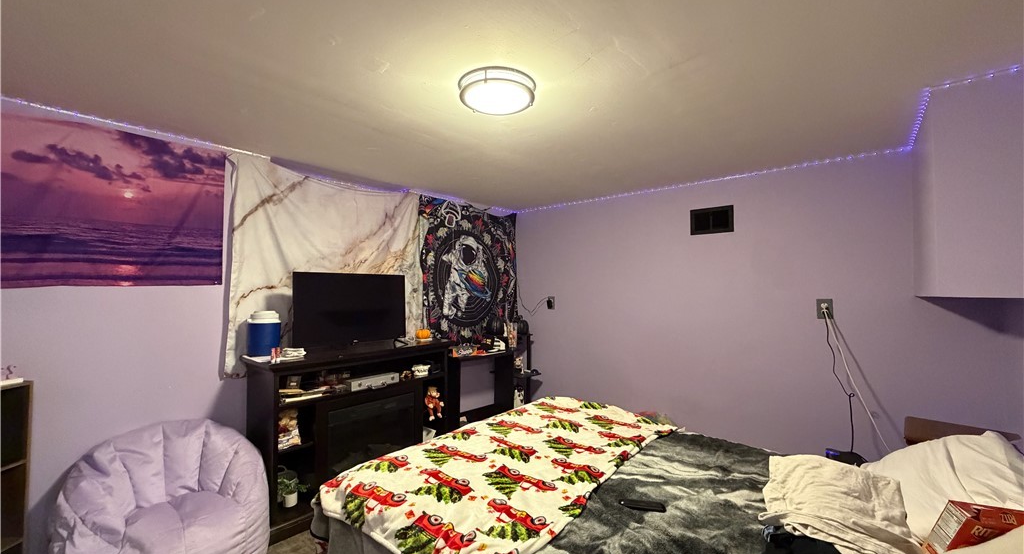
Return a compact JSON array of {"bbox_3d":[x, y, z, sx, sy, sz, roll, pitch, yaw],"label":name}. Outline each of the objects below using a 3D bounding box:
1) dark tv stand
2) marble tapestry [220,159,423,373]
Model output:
[{"bbox_3d":[-0.967,0.907,2.623,0.375,0.899,1.187,-1,-2,41],"label":"dark tv stand"},{"bbox_3d":[-1.129,-0.054,2.764,0.045,1.247,1.300,-1,-2,41],"label":"marble tapestry"}]

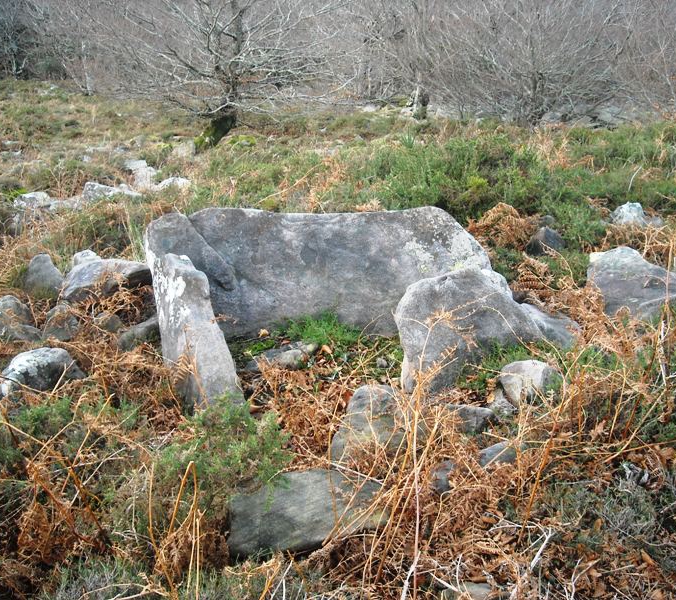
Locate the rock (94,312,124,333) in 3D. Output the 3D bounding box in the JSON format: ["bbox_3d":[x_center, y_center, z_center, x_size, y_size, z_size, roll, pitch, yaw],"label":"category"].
[{"bbox_3d":[-1.375,0.135,4.850,0.147,0.103,0.125,0,15,0],"label":"rock"}]

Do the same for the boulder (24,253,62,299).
[{"bbox_3d":[-1.952,-0.156,5.350,0.218,0.279,0.174,0,15,0],"label":"boulder"}]

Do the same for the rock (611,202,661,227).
[{"bbox_3d":[2.801,-0.804,7.600,0.423,0.201,0.296,0,15,0],"label":"rock"}]

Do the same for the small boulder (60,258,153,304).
[{"bbox_3d":[-1.464,-0.125,5.200,0.560,0.240,0.380,1,17,5],"label":"small boulder"}]

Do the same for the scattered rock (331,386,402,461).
[{"bbox_3d":[0.114,0.519,3.420,0.291,0.285,0.262,0,15,0],"label":"scattered rock"}]

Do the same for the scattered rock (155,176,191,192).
[{"bbox_3d":[-1.921,-1.343,9.400,0.390,0.168,0.273,0,15,0],"label":"scattered rock"}]

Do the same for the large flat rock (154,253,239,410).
[{"bbox_3d":[-0.690,0.142,4.000,0.384,0.728,0.422,0,15,0],"label":"large flat rock"}]

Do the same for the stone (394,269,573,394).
[{"bbox_3d":[0.788,0.124,4.350,1.000,0.560,0.420,-9,19,-27],"label":"stone"}]

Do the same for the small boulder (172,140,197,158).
[{"bbox_3d":[-2.425,-2.383,12.800,0.370,0.260,0.320,0,17,0],"label":"small boulder"}]

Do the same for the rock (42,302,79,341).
[{"bbox_3d":[-1.628,0.132,4.750,0.173,0.220,0.156,0,15,0],"label":"rock"}]

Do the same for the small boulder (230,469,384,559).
[{"bbox_3d":[-0.121,0.754,2.950,0.530,0.220,0.340,-6,18,-19],"label":"small boulder"}]

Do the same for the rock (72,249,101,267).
[{"bbox_3d":[-1.722,-0.279,5.550,0.200,0.160,0.180,0,17,0],"label":"rock"}]

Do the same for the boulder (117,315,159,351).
[{"bbox_3d":[-1.123,0.184,4.650,0.300,0.180,0.250,0,17,0],"label":"boulder"}]

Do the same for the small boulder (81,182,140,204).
[{"bbox_3d":[-2.504,-1.197,9.000,0.614,0.196,0.368,0,15,0],"label":"small boulder"}]

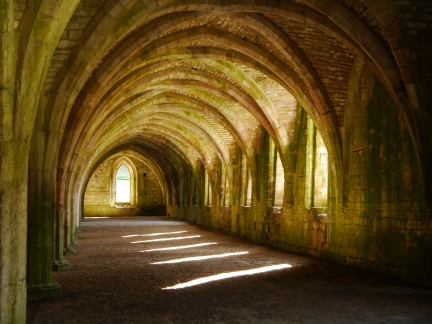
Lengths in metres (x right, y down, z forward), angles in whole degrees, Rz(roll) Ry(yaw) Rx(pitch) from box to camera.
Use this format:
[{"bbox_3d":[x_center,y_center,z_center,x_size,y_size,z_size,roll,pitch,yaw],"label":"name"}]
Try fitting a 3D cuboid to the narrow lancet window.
[{"bbox_3d":[-6.091,1.417,51.000,0.950,2.530,0.250,1,-3,-9],"label":"narrow lancet window"}]

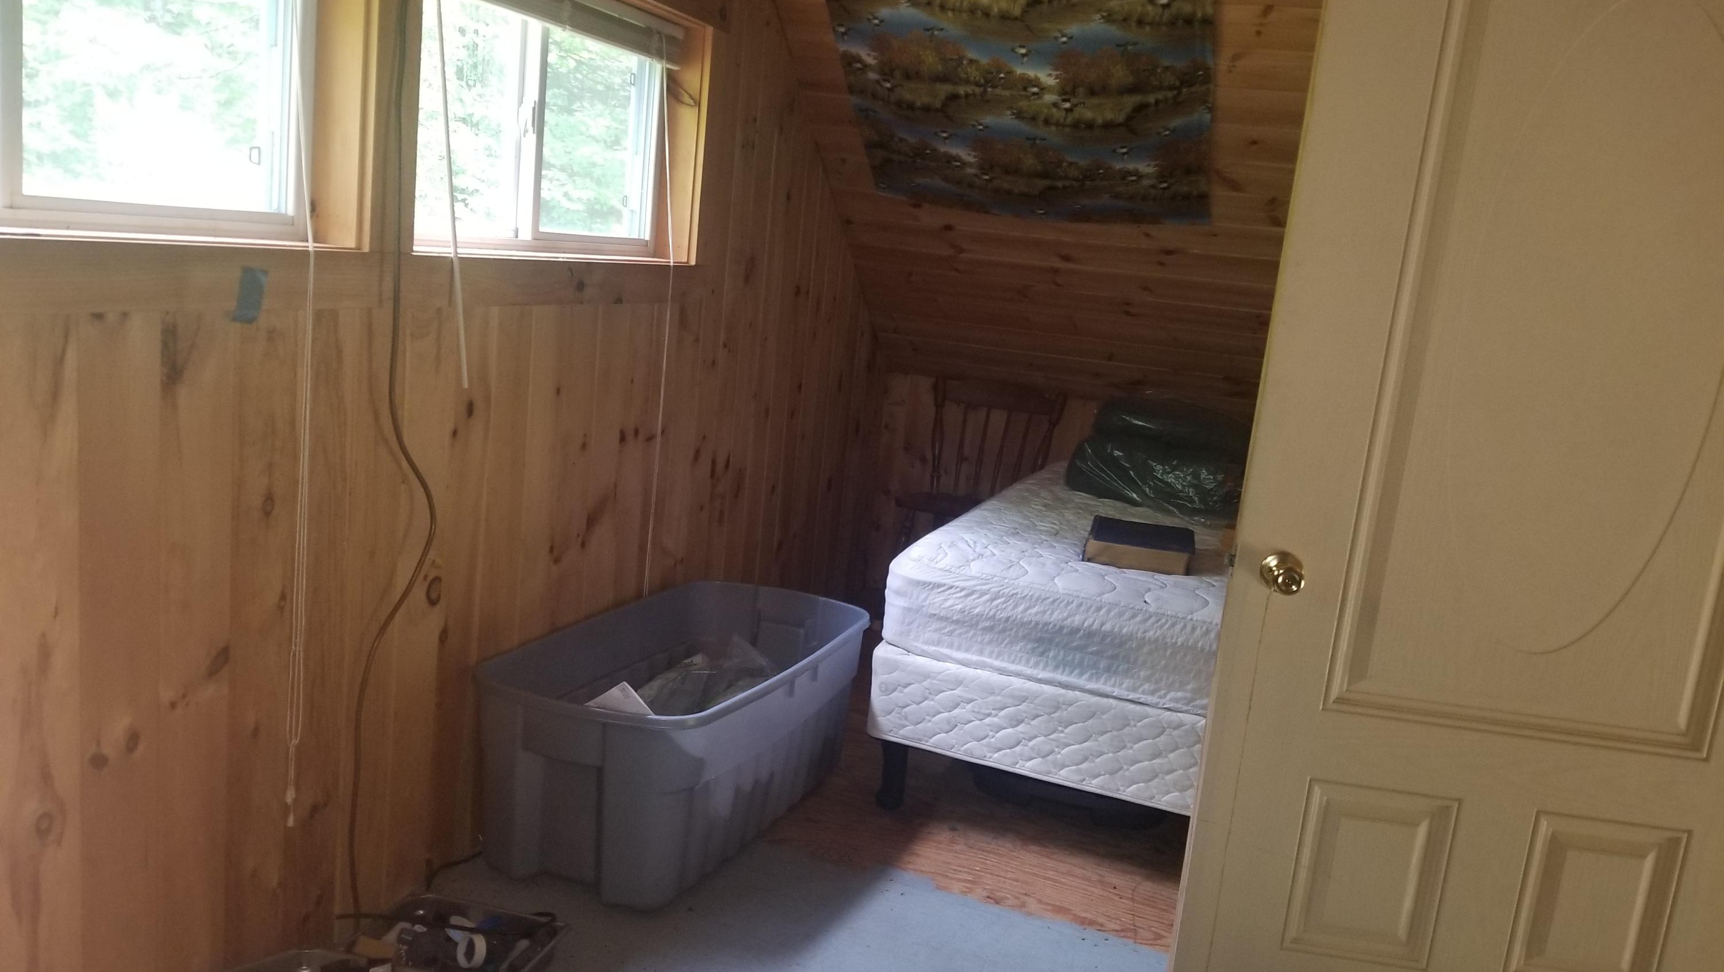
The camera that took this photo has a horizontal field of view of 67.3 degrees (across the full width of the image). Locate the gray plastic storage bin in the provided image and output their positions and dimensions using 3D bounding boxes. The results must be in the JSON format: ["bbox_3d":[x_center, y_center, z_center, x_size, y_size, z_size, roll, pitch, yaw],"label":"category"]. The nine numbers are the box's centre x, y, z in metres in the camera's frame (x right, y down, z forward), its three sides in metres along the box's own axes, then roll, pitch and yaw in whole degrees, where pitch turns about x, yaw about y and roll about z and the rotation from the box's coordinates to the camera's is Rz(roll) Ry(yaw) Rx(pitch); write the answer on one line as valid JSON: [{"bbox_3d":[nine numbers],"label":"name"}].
[{"bbox_3d":[-0.401,0.546,2.974,0.501,0.415,1.015,10,11,20],"label":"gray plastic storage bin"}]

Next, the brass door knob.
[{"bbox_3d":[0.654,0.140,2.005,0.064,0.064,0.062,7,11,5],"label":"brass door knob"}]

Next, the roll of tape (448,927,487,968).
[{"bbox_3d":[-0.694,0.818,2.284,0.060,0.060,0.024,14,13,37],"label":"roll of tape"}]

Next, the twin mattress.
[{"bbox_3d":[0.825,0.328,3.728,0.970,0.441,1.900,10,11,20],"label":"twin mattress"}]

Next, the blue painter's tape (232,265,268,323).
[{"bbox_3d":[-0.892,-0.277,1.892,0.006,0.082,0.049,9,-1,17],"label":"blue painter's tape"}]

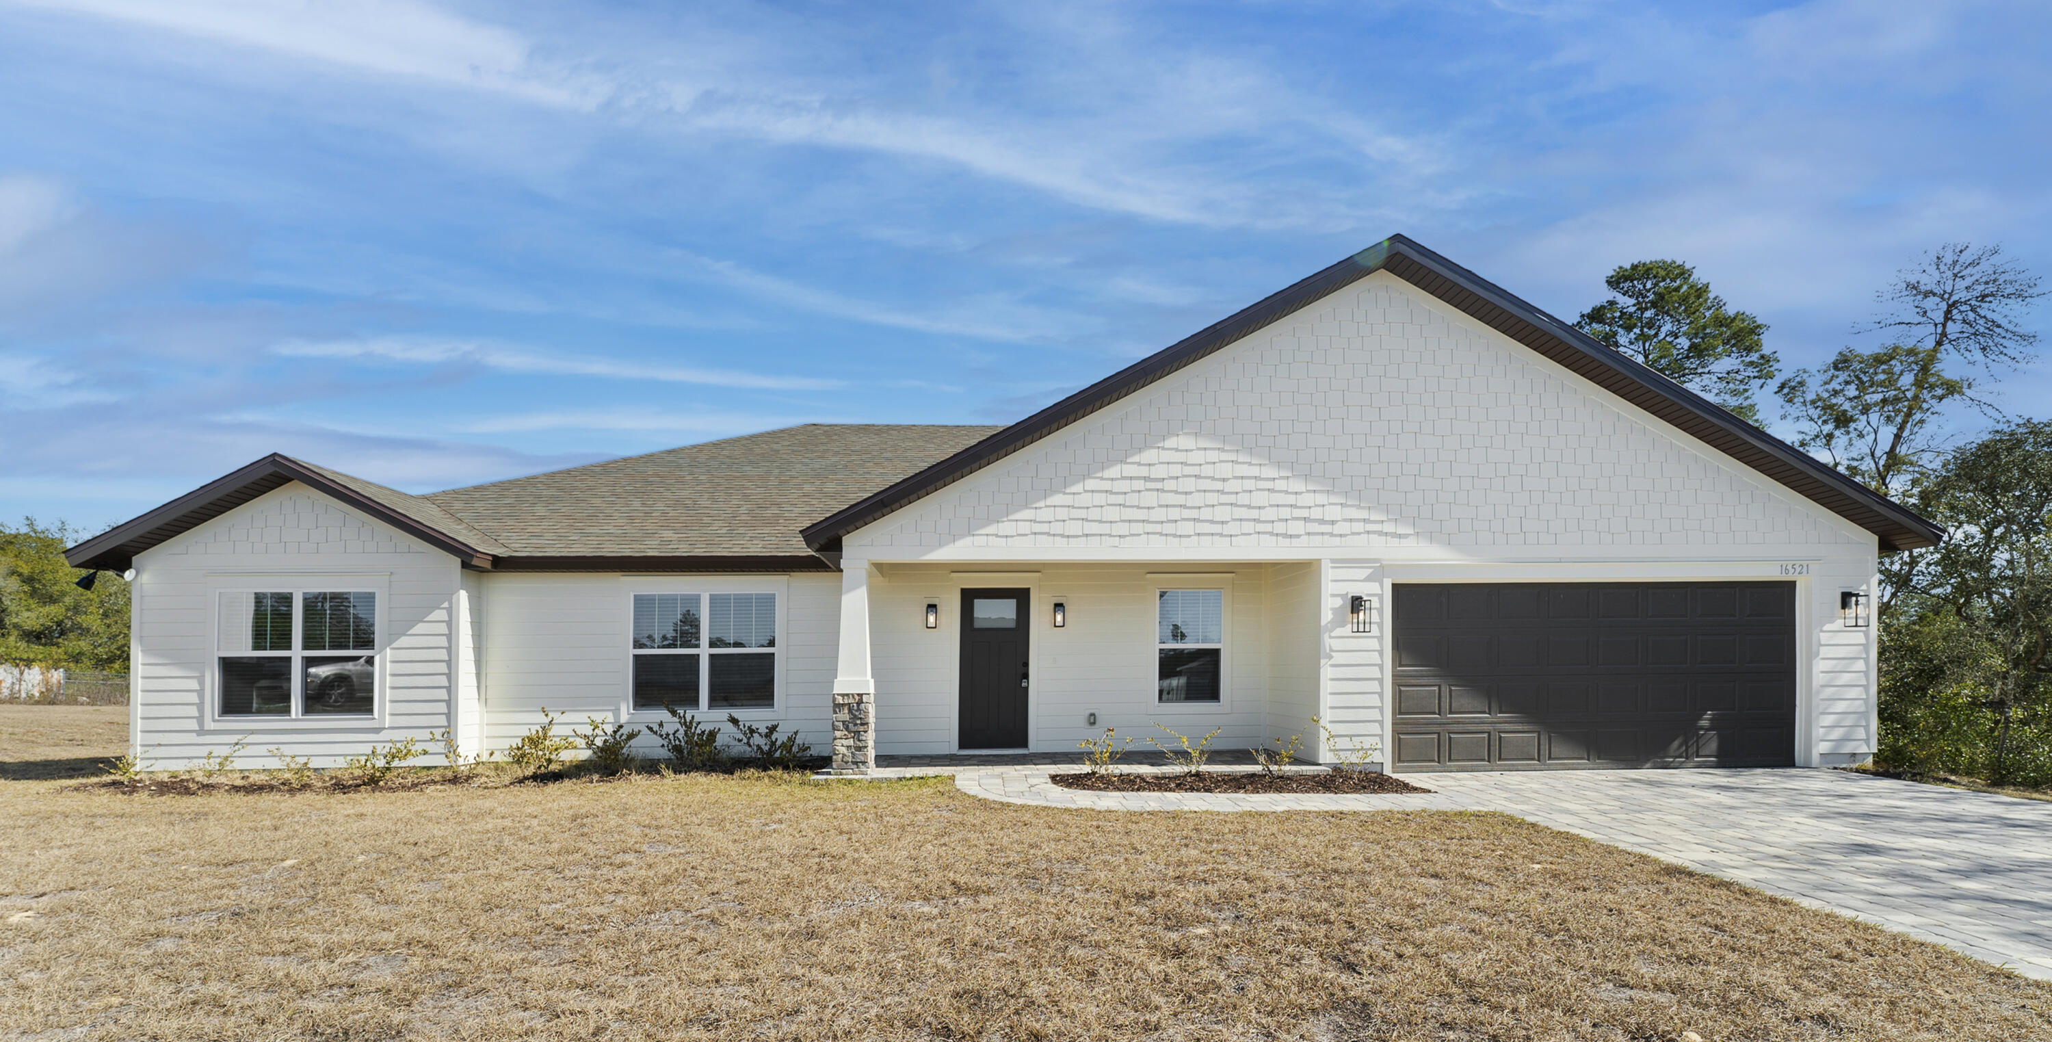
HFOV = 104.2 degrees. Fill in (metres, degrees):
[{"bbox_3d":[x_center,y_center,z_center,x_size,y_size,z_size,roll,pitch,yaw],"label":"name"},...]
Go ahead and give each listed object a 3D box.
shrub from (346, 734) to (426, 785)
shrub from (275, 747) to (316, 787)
[{"bbox_3d":[-6.859,2.567,8.550,0.700,0.550,0.520,0,-5,-3],"label":"shrub"},{"bbox_3d":[-7.783,2.629,8.500,0.350,0.400,0.320,0,-5,-3],"label":"shrub"}]

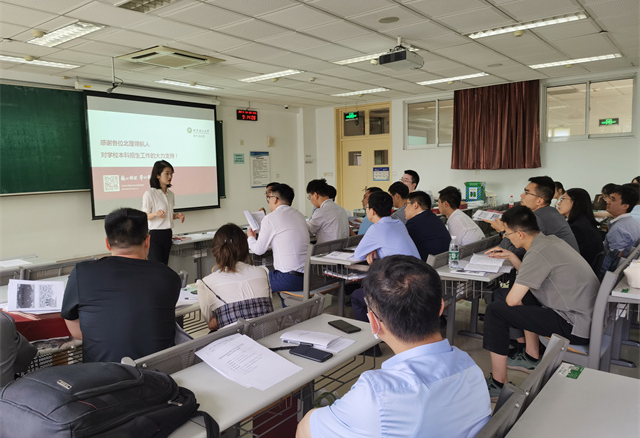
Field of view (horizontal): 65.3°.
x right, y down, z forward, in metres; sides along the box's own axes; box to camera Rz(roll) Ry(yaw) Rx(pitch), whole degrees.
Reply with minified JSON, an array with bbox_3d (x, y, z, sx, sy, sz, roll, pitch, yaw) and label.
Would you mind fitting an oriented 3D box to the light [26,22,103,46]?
[{"bbox_3d":[-2.608,-1.898,5.103,1.200,0.080,0.300,3,7,38],"label":"light"}]

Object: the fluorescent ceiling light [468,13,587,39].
[{"bbox_3d":[2.120,-2.024,5.211,1.200,0.080,0.300,3,7,38],"label":"fluorescent ceiling light"}]

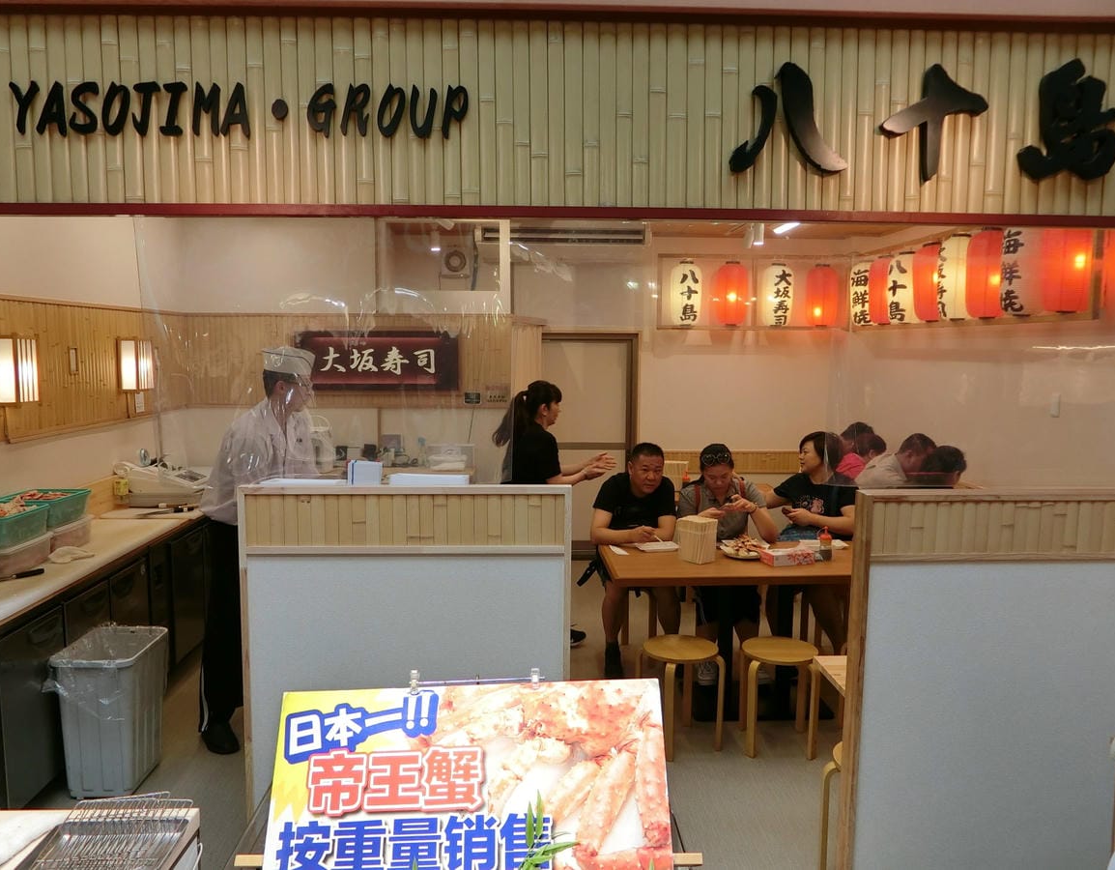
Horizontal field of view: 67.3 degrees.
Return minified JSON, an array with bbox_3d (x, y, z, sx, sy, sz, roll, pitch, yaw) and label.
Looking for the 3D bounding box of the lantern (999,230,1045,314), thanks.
[{"bbox_3d":[2.502,-0.886,4.479,0.245,0.500,0.245,-5,8,-40],"label":"lantern"}]

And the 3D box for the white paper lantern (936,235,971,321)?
[{"bbox_3d":[2.407,-0.935,4.999,0.270,0.490,0.270,0,6,-3],"label":"white paper lantern"}]

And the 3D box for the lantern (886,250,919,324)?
[{"bbox_3d":[2.436,-1.030,5.824,0.245,0.500,0.245,-5,8,-40],"label":"lantern"}]

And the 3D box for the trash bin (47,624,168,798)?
[{"bbox_3d":[-1.787,1.111,3.392,0.330,0.570,0.360,0,6,-3],"label":"trash bin"}]

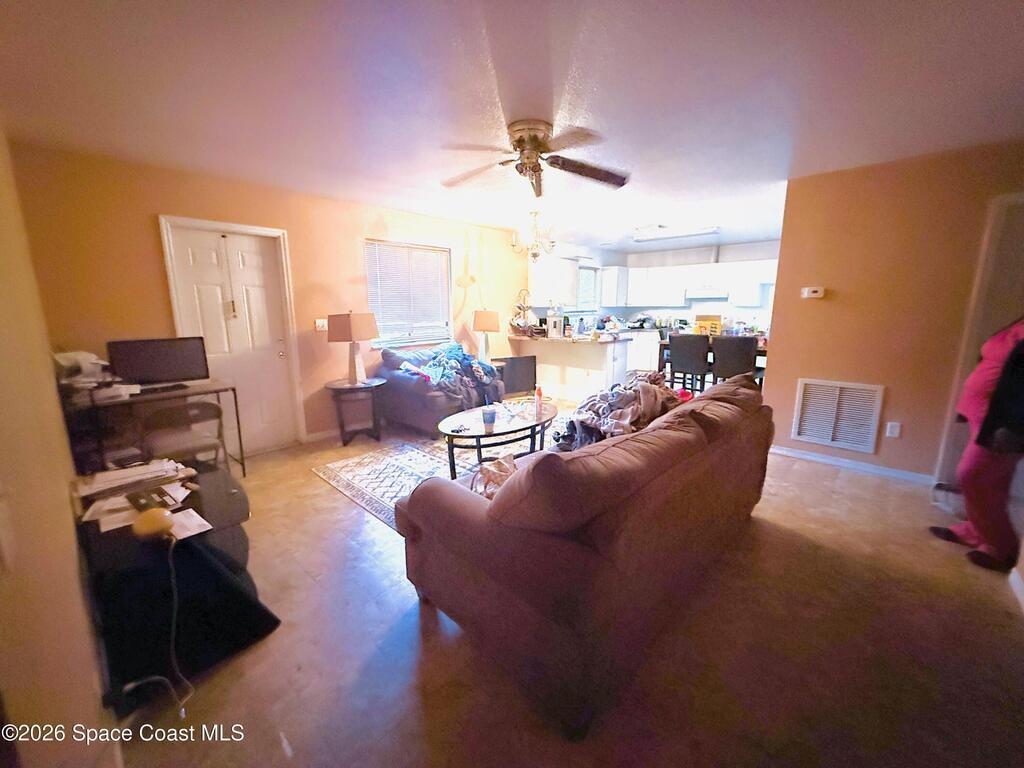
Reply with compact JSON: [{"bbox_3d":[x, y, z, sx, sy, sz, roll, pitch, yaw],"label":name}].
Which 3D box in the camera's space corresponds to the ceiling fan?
[{"bbox_3d":[0.114,-1.437,2.610,1.280,0.300,1.280,10,14,42],"label":"ceiling fan"}]

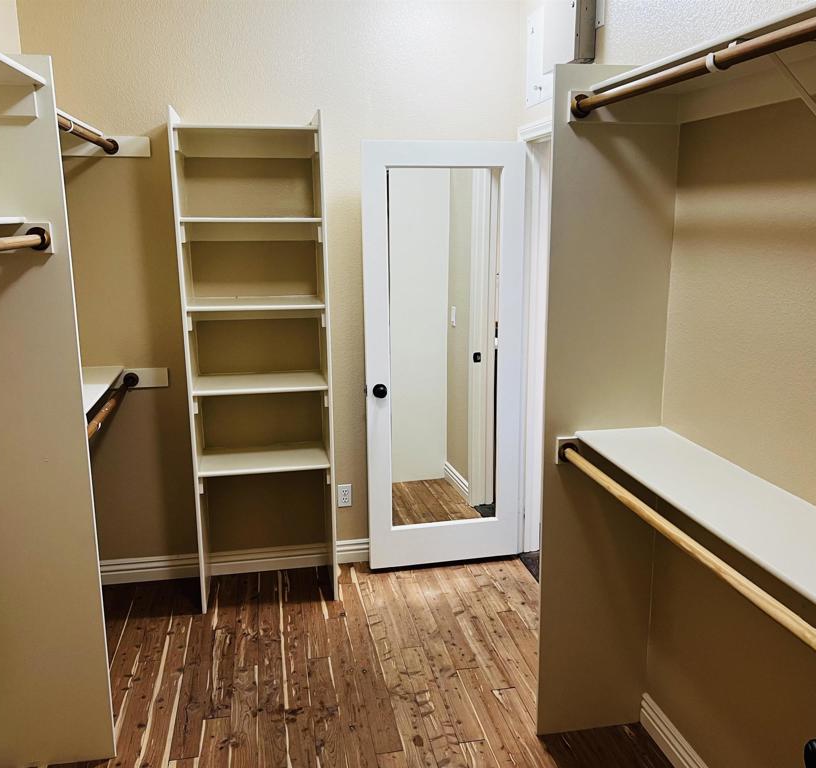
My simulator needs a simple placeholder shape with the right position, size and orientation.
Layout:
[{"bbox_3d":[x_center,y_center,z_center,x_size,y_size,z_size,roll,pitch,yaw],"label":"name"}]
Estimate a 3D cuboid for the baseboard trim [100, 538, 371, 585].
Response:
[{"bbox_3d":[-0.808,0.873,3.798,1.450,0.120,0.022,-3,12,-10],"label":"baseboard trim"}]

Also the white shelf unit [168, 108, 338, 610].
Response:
[{"bbox_3d":[-0.656,-0.082,3.427,0.610,2.137,0.388,-3,12,-10],"label":"white shelf unit"}]

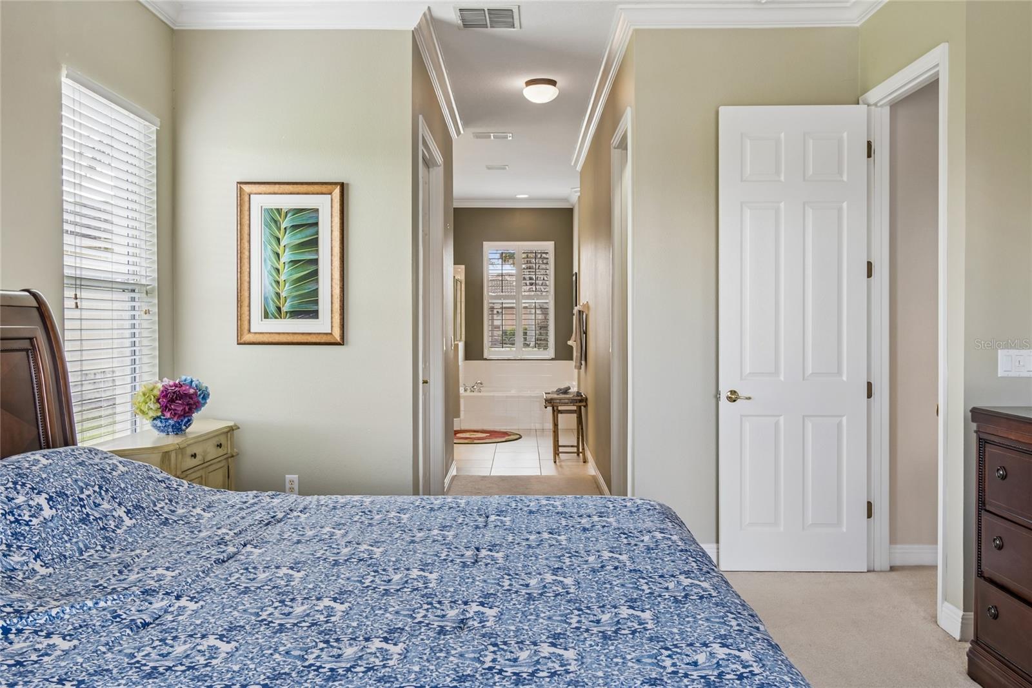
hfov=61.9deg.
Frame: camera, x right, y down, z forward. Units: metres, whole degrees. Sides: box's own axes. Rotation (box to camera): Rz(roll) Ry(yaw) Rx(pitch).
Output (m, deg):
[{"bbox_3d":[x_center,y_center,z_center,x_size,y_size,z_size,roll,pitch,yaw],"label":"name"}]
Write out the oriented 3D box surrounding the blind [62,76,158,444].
[{"bbox_3d":[-1.908,-0.311,4.022,0.071,1.623,0.937,0,1,0],"label":"blind"}]

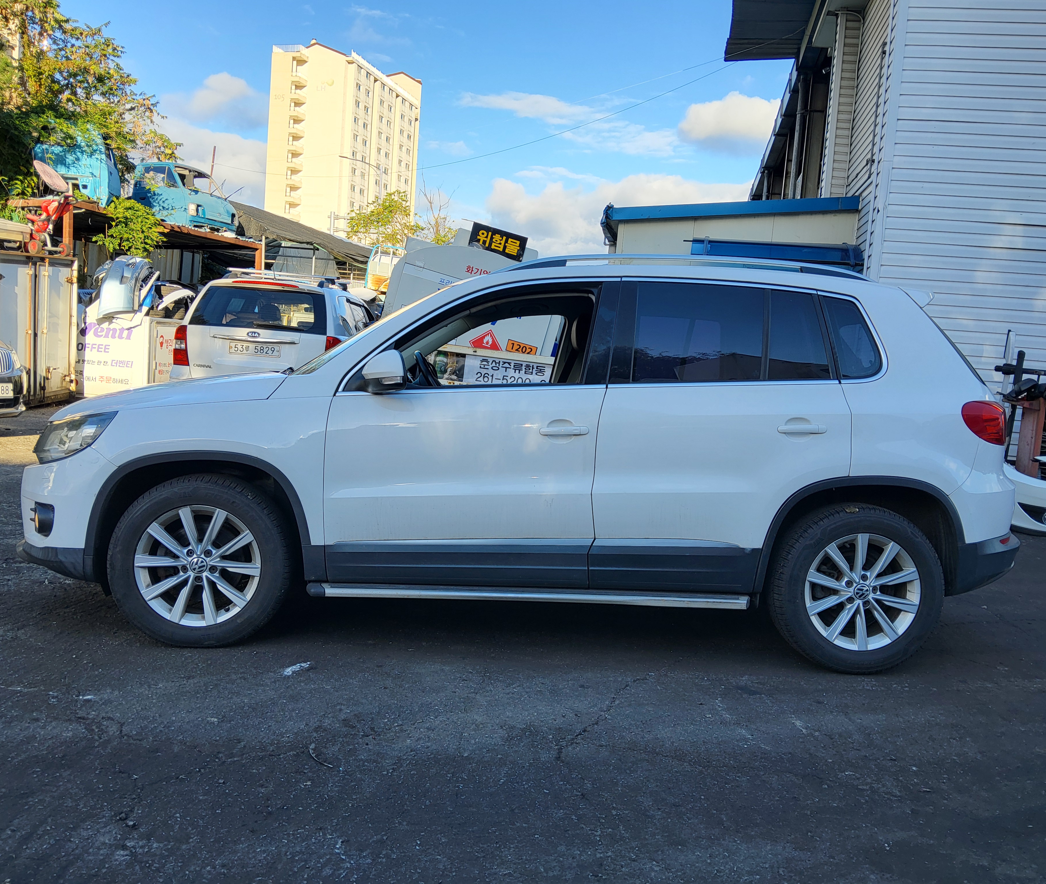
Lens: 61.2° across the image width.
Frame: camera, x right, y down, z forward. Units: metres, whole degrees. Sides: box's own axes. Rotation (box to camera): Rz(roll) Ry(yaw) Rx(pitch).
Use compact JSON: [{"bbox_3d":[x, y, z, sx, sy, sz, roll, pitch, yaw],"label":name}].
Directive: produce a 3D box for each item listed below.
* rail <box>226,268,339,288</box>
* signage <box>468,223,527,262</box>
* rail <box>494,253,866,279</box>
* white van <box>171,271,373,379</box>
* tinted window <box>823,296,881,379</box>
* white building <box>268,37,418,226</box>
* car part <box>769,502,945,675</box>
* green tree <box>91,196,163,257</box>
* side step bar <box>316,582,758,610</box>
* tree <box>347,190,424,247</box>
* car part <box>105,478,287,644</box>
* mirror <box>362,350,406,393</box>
[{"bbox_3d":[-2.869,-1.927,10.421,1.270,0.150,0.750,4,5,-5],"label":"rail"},{"bbox_3d":[-0.266,-2.085,9.300,0.610,0.300,0.030,15,5,-1],"label":"signage"},{"bbox_3d":[0.664,-0.706,3.687,1.570,0.130,0.050,3,5,-3],"label":"rail"},{"bbox_3d":[-3.025,-1.196,11.764,1.950,1.840,4.930,4,5,-5],"label":"white van"},{"bbox_3d":[1.333,-0.421,3.577,0.270,0.340,0.040,3,-13,-3],"label":"tinted window"},{"bbox_3d":[-28.809,-41.969,155.995,15.000,47.000,27.000,6,5,19],"label":"white building"},{"bbox_3d":[1.350,0.586,3.632,0.685,0.685,0.240,3,5,-3],"label":"car part"},{"bbox_3d":[-7.612,-4.129,17.000,1.400,1.200,1.200,4,5,0],"label":"green tree"},{"bbox_3d":[0.025,0.575,3.488,1.700,0.075,0.170,3,5,-3],"label":"side step bar"},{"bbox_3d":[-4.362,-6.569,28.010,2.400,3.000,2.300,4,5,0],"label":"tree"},{"bbox_3d":[-1.248,0.464,3.503,0.685,0.685,0.240,3,5,-4],"label":"car part"},{"bbox_3d":[-0.522,-0.264,3.330,0.155,0.160,0.220,3,5,-3],"label":"mirror"}]

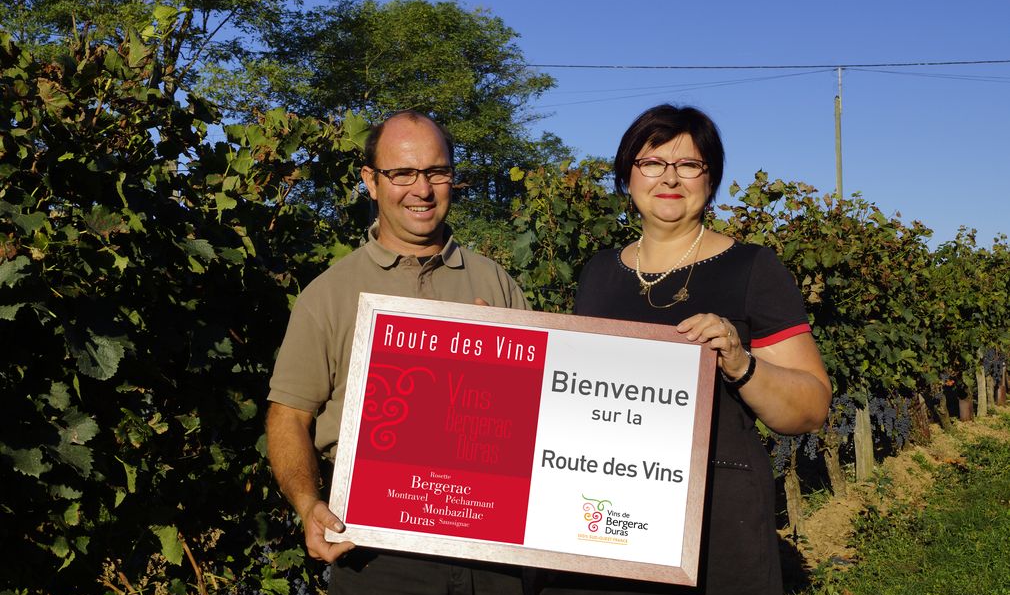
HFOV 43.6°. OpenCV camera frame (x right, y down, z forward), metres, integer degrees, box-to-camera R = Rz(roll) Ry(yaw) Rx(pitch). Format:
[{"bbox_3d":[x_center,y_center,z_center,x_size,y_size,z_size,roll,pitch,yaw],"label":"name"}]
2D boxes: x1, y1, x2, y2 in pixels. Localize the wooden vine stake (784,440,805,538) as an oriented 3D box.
[{"bbox_3d":[1.424,0.948,6.200,0.080,0.460,0.080,-3,0,13],"label":"wooden vine stake"}]

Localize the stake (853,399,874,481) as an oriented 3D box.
[{"bbox_3d":[2.304,0.911,8.100,0.115,0.540,0.100,-1,0,16],"label":"stake"}]

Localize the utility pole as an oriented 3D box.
[{"bbox_3d":[9.540,-2.659,36.000,0.220,7.920,0.210,-1,0,15],"label":"utility pole"}]

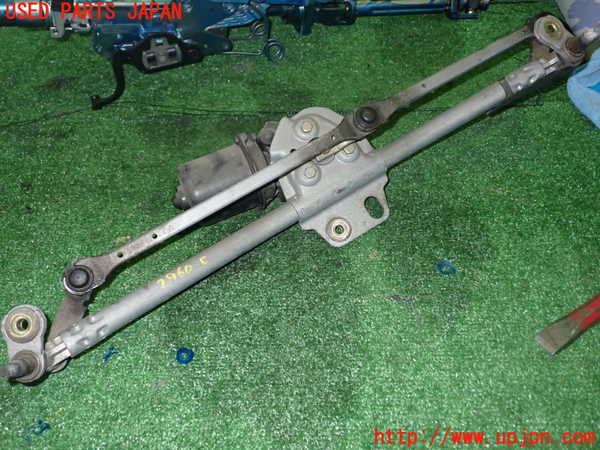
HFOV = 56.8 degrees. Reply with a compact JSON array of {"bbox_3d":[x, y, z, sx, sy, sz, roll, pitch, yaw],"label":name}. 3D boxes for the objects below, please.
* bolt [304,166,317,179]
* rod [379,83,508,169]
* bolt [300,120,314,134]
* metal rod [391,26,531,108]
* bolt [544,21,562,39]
[{"bbox_3d":[0.011,-0.054,0.575,0.012,0.009,0.012,-31,77,-16],"label":"bolt"},{"bbox_3d":[0.163,-0.113,0.624,0.186,0.022,0.022,-30,63,-16],"label":"rod"},{"bbox_3d":[0.009,-0.104,0.592,0.012,0.009,0.012,-31,77,-16],"label":"bolt"},{"bbox_3d":[0.188,-0.183,0.638,0.207,0.010,0.016,-29,63,-15],"label":"metal rod"},{"bbox_3d":[0.312,-0.242,0.684,0.020,0.012,0.020,2,71,-6],"label":"bolt"}]

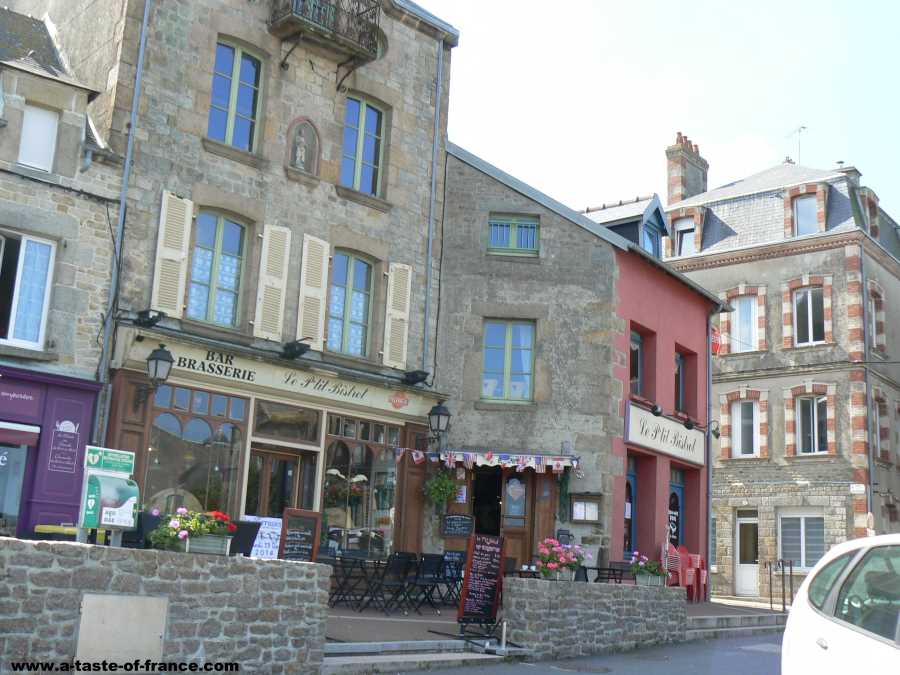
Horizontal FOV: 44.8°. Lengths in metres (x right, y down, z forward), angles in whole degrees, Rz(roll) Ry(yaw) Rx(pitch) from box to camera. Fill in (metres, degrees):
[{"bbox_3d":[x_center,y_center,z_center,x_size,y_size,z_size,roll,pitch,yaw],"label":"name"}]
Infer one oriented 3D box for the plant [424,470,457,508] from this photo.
[{"bbox_3d":[-0.142,2.542,18.263,0.550,0.630,0.500,2,-14,4],"label":"plant"}]

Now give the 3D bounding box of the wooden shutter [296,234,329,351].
[{"bbox_3d":[-2.201,-0.713,17.664,0.500,1.840,0.050,15,-18,-40],"label":"wooden shutter"}]

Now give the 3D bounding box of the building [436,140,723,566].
[{"bbox_3d":[2.504,1.092,21.437,5.200,8.100,4.700,2,-14,4],"label":"building"}]

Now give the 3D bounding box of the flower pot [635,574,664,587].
[{"bbox_3d":[2.789,3.421,15.453,0.240,0.170,0.370,-10,-18,44],"label":"flower pot"}]

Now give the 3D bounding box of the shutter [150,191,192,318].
[{"bbox_3d":[-4.067,-1.215,16.046,0.500,1.840,0.050,15,-18,-40],"label":"shutter"}]

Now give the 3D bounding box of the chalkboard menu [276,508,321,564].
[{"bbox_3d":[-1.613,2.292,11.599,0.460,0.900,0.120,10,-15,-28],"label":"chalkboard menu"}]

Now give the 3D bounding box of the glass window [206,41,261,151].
[{"bbox_3d":[-3.643,-4.120,18.567,0.100,1.870,1.000,-10,-18,44],"label":"glass window"}]

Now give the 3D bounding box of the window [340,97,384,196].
[{"bbox_3d":[-1.533,-3.327,19.003,0.870,1.680,0.120,15,-18,-40],"label":"window"}]

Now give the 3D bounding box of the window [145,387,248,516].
[{"bbox_3d":[-3.879,1.924,16.871,0.100,2.180,1.730,-10,-18,44],"label":"window"}]

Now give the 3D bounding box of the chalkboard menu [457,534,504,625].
[{"bbox_3d":[0.376,2.838,12.795,0.480,1.050,0.350,0,-14,12],"label":"chalkboard menu"}]

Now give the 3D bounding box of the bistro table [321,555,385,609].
[{"bbox_3d":[-1.352,3.419,15.300,0.720,0.730,0.660,15,-18,-40],"label":"bistro table"}]

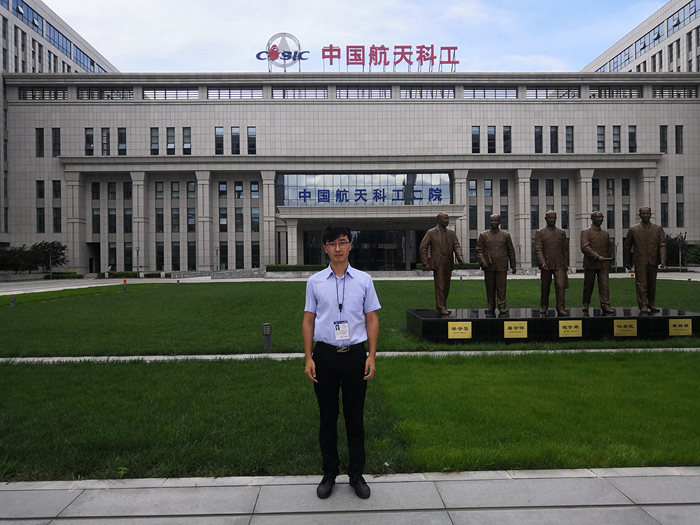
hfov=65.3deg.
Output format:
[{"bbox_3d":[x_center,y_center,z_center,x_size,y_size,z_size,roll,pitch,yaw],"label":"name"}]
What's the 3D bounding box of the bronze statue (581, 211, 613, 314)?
[{"bbox_3d":[4.989,-0.014,11.050,0.640,2.040,0.600,-1,0,-4],"label":"bronze statue"}]

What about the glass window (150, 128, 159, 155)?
[{"bbox_3d":[-24.921,-15.454,69.618,1.047,3.546,0.150,-1,0,-2],"label":"glass window"}]

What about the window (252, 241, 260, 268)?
[{"bbox_3d":[-12.395,-0.911,71.579,1.083,3.710,0.150,-1,0,-2],"label":"window"}]

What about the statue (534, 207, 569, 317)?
[{"bbox_3d":[3.899,-0.016,10.550,0.660,1.988,0.680,-1,0,9],"label":"statue"}]

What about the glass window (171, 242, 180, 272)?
[{"bbox_3d":[-22.037,-0.753,69.132,1.000,3.608,0.150,-1,0,-2],"label":"glass window"}]

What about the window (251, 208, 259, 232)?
[{"bbox_3d":[-12.053,-5.431,69.531,0.981,3.095,0.150,-1,0,-1],"label":"window"}]

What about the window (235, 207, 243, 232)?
[{"bbox_3d":[-15.282,-5.891,75.238,1.152,3.459,0.200,-1,0,-1],"label":"window"}]

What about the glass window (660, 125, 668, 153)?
[{"bbox_3d":[39.995,-15.617,69.523,1.000,3.706,0.150,-1,0,-2],"label":"glass window"}]

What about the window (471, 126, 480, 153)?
[{"bbox_3d":[15.892,-15.388,68.757,1.000,3.476,0.150,-1,0,-2],"label":"window"}]

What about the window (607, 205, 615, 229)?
[{"bbox_3d":[33.326,-5.774,69.742,0.910,3.000,0.150,-1,0,-2],"label":"window"}]

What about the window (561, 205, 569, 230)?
[{"bbox_3d":[27.445,-5.741,69.583,0.910,3.000,0.150,-1,0,-2],"label":"window"}]

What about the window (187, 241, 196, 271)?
[{"bbox_3d":[-20.024,-0.773,69.196,1.000,3.650,0.150,-1,0,-2],"label":"window"}]

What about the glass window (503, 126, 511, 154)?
[{"bbox_3d":[19.511,-15.091,67.594,0.910,3.420,0.150,-1,0,-2],"label":"glass window"}]

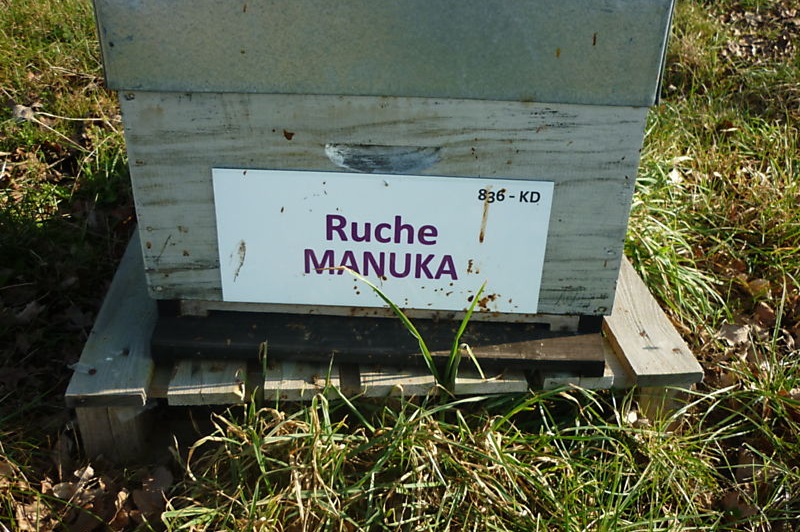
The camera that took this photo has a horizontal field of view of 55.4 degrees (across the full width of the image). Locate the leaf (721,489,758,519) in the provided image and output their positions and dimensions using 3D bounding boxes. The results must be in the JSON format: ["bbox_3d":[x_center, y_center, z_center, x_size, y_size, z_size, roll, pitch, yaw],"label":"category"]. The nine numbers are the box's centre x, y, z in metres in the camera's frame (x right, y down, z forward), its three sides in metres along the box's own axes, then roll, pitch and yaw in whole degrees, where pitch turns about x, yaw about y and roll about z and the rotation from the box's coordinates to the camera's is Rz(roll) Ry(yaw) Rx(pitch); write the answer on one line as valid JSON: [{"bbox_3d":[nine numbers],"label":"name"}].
[{"bbox_3d":[0.325,0.227,0.730,0.037,0.010,0.032,19,34,28],"label":"leaf"}]

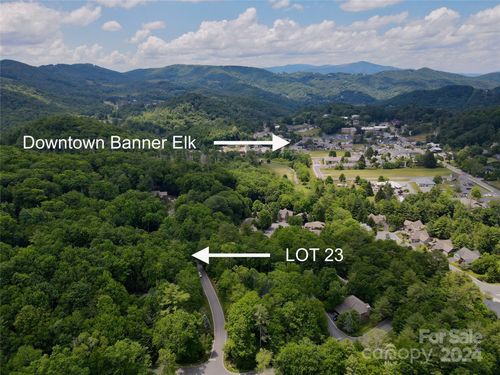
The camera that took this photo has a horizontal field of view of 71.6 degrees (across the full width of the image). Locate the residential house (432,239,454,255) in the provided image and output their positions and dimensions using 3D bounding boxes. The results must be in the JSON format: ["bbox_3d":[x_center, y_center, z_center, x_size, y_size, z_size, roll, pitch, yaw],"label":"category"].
[{"bbox_3d":[150.560,45.120,269.790,13.500,6.800,12.000,13,22,36],"label":"residential house"}]

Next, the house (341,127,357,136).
[{"bbox_3d":[242.140,-135.870,853.150,35.000,13.000,17.000,0,18,0],"label":"house"}]

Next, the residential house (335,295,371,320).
[{"bbox_3d":[57.060,65.000,193.260,16.000,7.200,14.000,-14,22,-38],"label":"residential house"}]

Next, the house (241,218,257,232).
[{"bbox_3d":[-1.410,32.960,306.970,13.500,7.500,12.000,-8,19,-24],"label":"house"}]

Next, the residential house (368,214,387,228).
[{"bbox_3d":[115.780,30.500,314.740,15.000,7.500,11.500,7,19,21],"label":"residential house"}]

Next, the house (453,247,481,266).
[{"bbox_3d":[159.560,49.570,254.620,14.500,7.500,14.000,-11,21,-30],"label":"house"}]

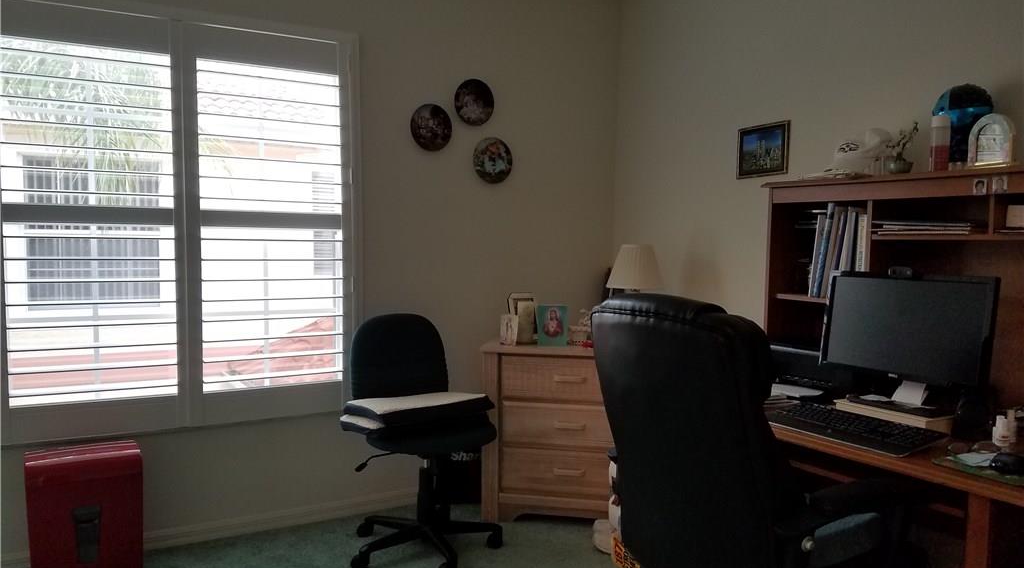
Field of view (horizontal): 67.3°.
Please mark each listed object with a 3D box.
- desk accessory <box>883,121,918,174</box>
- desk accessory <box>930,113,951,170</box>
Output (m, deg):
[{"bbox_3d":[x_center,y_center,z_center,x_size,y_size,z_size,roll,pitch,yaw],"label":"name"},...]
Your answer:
[{"bbox_3d":[1.236,-0.429,2.448,0.080,0.165,0.100,-2,4,-31],"label":"desk accessory"},{"bbox_3d":[1.273,-0.414,2.282,0.051,0.175,0.051,-1,4,-29],"label":"desk accessory"}]

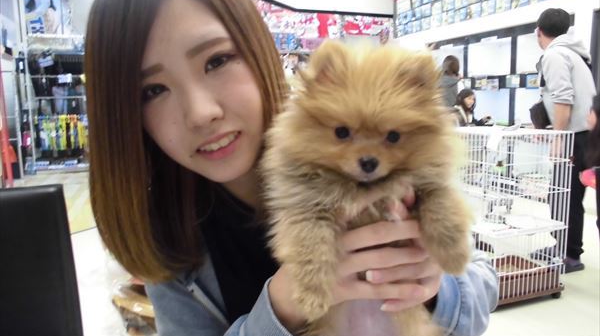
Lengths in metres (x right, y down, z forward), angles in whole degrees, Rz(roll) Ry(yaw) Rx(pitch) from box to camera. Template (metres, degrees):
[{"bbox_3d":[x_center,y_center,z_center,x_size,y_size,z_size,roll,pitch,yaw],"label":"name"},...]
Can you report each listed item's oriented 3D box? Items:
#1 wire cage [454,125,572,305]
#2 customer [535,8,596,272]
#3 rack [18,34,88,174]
[{"bbox_3d":[1.110,0.246,2.635,0.526,0.921,0.626,-3,9,-22],"label":"wire cage"},{"bbox_3d":[1.723,-0.189,2.993,0.480,1.680,0.420,-7,10,-39],"label":"customer"},{"bbox_3d":[-3.970,-1.016,7.491,1.050,2.120,0.500,-3,8,-21],"label":"rack"}]

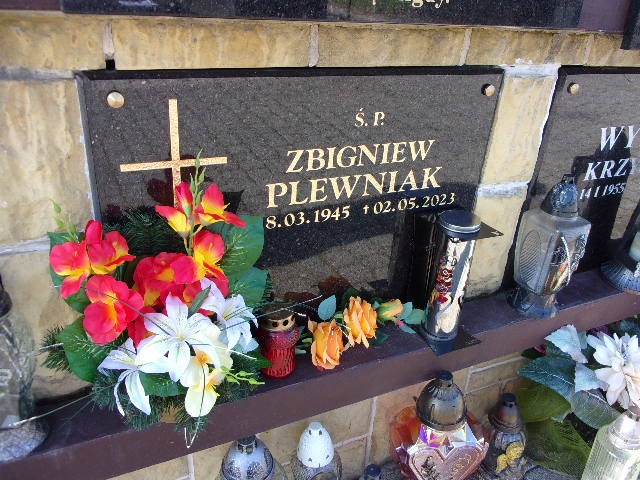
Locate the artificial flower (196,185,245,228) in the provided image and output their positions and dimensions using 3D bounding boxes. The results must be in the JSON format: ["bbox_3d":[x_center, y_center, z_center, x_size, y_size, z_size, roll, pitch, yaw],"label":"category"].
[{"bbox_3d":[-0.135,-0.046,0.707,0.054,0.053,0.061,18,30,25],"label":"artificial flower"}]

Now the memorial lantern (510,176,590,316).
[{"bbox_3d":[0.494,0.009,1.111,0.113,0.305,0.108,-9,30,-24],"label":"memorial lantern"}]

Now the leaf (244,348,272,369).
[{"bbox_3d":[-0.085,0.159,0.700,0.046,0.030,0.020,-19,35,-38],"label":"leaf"}]

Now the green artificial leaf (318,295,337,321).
[{"bbox_3d":[0.012,0.109,0.838,0.027,0.040,0.015,3,12,-2],"label":"green artificial leaf"}]

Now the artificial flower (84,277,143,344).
[{"bbox_3d":[-0.248,0.082,0.621,0.068,0.076,0.050,-6,9,-20],"label":"artificial flower"}]

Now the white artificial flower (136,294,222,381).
[{"bbox_3d":[-0.172,0.120,0.635,0.105,0.105,0.045,-5,28,-18],"label":"white artificial flower"}]

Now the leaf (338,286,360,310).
[{"bbox_3d":[0.049,0.098,0.864,0.031,0.038,0.018,1,17,-7],"label":"leaf"}]

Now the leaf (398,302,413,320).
[{"bbox_3d":[0.152,0.128,0.924,0.022,0.030,0.015,3,17,-2],"label":"leaf"}]

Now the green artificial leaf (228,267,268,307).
[{"bbox_3d":[-0.100,0.066,0.715,0.058,0.060,0.020,-7,29,-21],"label":"green artificial leaf"}]

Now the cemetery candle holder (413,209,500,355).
[{"bbox_3d":[0.225,0.063,0.872,0.090,0.238,0.090,-9,30,-24],"label":"cemetery candle holder"}]

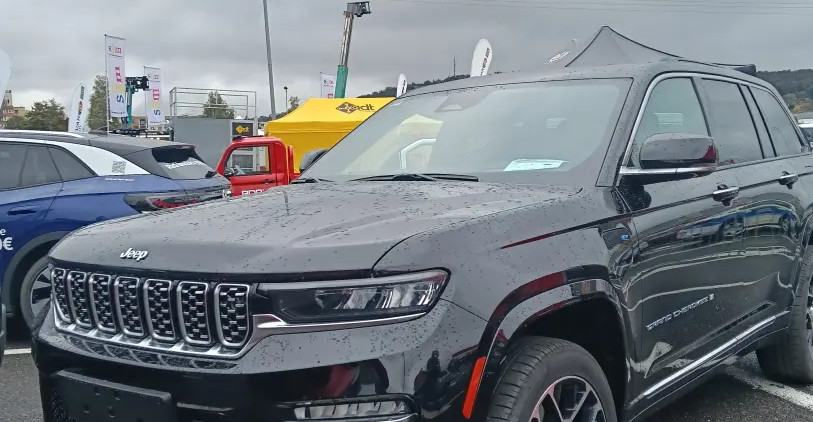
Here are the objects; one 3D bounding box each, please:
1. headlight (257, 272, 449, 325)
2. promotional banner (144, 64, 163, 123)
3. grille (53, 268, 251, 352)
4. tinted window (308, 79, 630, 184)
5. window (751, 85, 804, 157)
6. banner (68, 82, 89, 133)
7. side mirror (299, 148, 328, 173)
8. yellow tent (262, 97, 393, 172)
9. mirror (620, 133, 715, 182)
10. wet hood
[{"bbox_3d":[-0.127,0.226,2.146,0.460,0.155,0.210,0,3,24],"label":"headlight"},{"bbox_3d":[-13.317,-6.027,44.400,0.080,3.000,1.000,1,4,40],"label":"promotional banner"},{"bbox_3d":[-0.776,0.280,2.410,0.940,0.190,0.100,0,3,38],"label":"grille"},{"bbox_3d":[0.207,-0.343,3.655,1.550,0.140,0.840,1,37,39],"label":"tinted window"},{"bbox_3d":[2.139,-0.501,4.899,0.050,0.428,0.641,-27,-13,36],"label":"window"},{"bbox_3d":[-10.499,-2.247,27.000,0.720,3.200,0.080,-3,4,-27],"label":"banner"},{"bbox_3d":[-0.450,-0.231,4.347,0.250,0.170,0.160,1,4,39],"label":"side mirror"},{"bbox_3d":[-1.186,-1.755,25.545,6.000,3.300,3.000,-2,3,-11],"label":"yellow tent"},{"bbox_3d":[0.991,-0.206,3.101,0.250,0.160,0.210,0,3,38],"label":"mirror"},{"bbox_3d":[-0.370,0.024,2.928,1.500,0.230,1.410,0,3,38],"label":"wet hood"}]

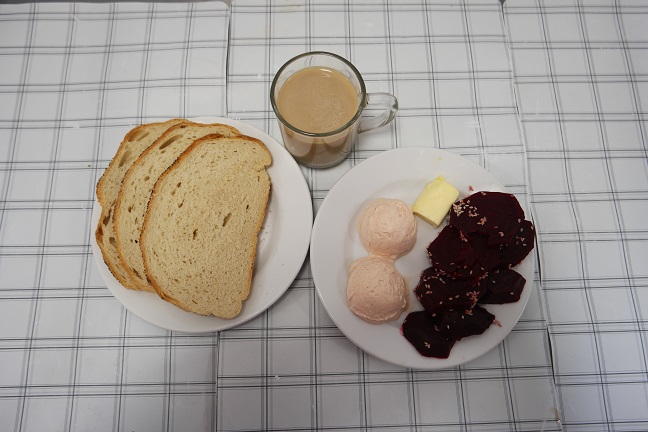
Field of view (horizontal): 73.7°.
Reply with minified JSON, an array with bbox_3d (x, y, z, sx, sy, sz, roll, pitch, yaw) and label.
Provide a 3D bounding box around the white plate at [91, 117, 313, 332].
[{"bbox_3d":[-0.117,0.004,0.427,0.213,0.020,0.213,0,76,0],"label":"white plate"}]

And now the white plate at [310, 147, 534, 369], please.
[{"bbox_3d":[0.094,0.036,0.421,0.212,0.020,0.212,0,76,0],"label":"white plate"}]

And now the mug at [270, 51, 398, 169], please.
[{"bbox_3d":[0.011,-0.095,0.416,0.115,0.091,0.082,-3,76,-1],"label":"mug"}]

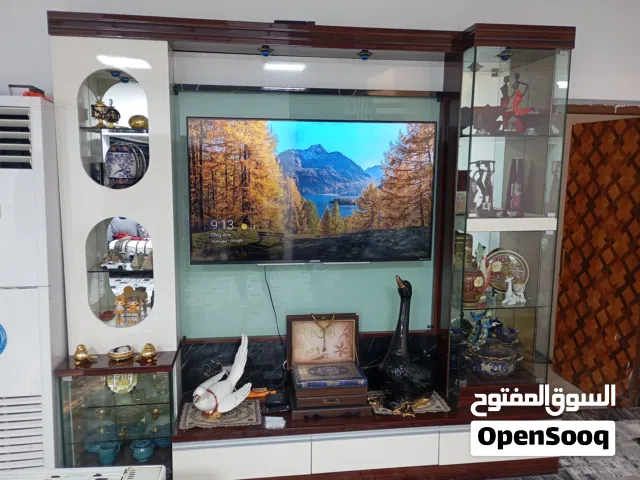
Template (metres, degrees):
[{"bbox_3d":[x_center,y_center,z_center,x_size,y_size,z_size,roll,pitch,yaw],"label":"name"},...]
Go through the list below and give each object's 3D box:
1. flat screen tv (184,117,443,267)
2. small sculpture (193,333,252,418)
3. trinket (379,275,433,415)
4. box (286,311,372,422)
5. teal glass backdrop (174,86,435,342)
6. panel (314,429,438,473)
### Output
[{"bbox_3d":[-0.025,-0.240,2.612,1.230,0.711,0.060,-1,9,-8],"label":"flat screen tv"},{"bbox_3d":[-0.498,0.700,2.610,0.220,0.395,0.310,8,12,38],"label":"small sculpture"},{"bbox_3d":[0.450,0.518,2.643,0.200,0.696,0.290,7,10,38],"label":"trinket"},{"bbox_3d":[0.047,0.652,2.737,0.410,0.455,0.300,-1,9,-8],"label":"box"},{"bbox_3d":[-0.046,-0.113,2.710,1.356,1.259,0.040,-1,8,-8],"label":"teal glass backdrop"},{"bbox_3d":[0.276,1.034,2.546,0.638,0.191,0.025,-1,8,-8],"label":"panel"}]

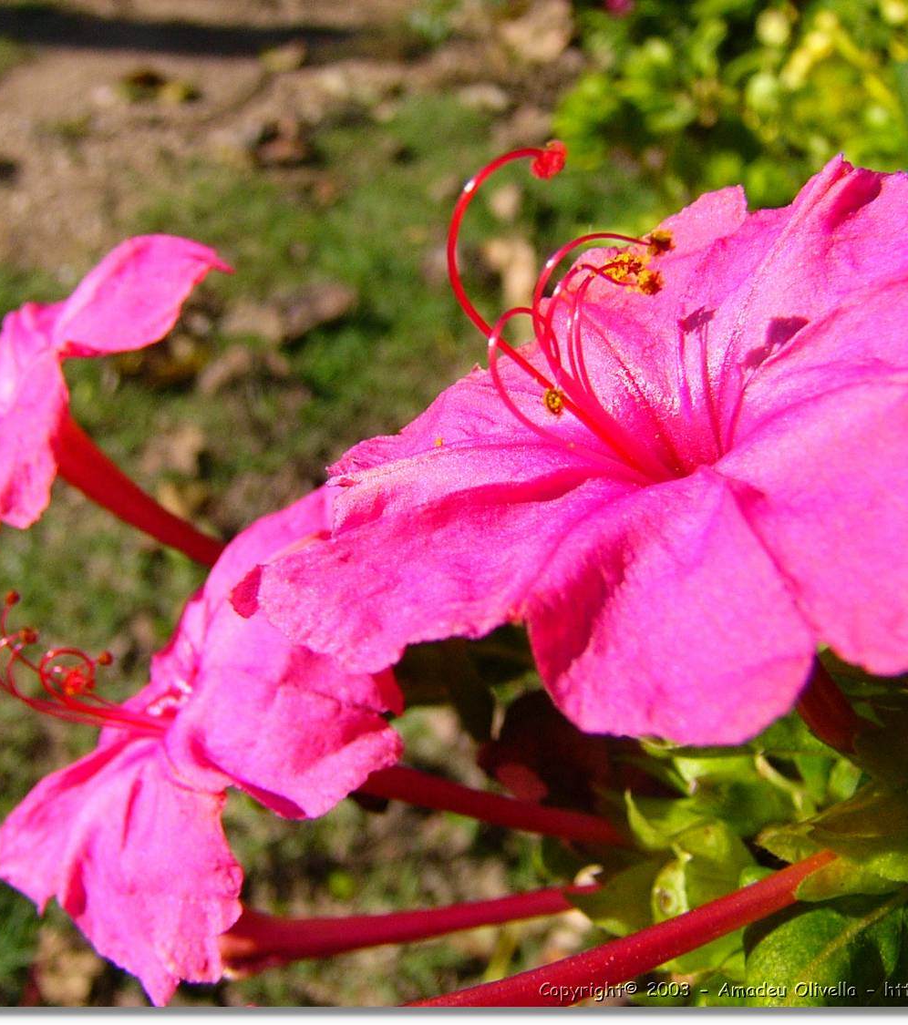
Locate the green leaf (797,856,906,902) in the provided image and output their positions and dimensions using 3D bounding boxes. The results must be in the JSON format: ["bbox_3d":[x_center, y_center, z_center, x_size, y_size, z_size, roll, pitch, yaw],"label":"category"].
[{"bbox_3d":[0.031,0.028,0.107,0.009,0.004,0.005,-16,43,-18],"label":"green leaf"}]

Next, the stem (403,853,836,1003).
[{"bbox_3d":[0.011,0.033,0.104,0.036,0.004,0.004,-18,81,-9],"label":"stem"}]

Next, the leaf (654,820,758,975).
[{"bbox_3d":[0.022,0.034,0.122,0.009,0.013,0.006,-11,12,19],"label":"leaf"}]

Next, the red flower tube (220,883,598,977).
[{"bbox_3d":[-0.005,0.039,0.130,0.036,0.005,0.005,-6,83,-6],"label":"red flower tube"}]

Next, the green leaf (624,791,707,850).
[{"bbox_3d":[0.020,0.029,0.128,0.004,0.009,0.006,-20,27,47],"label":"green leaf"}]

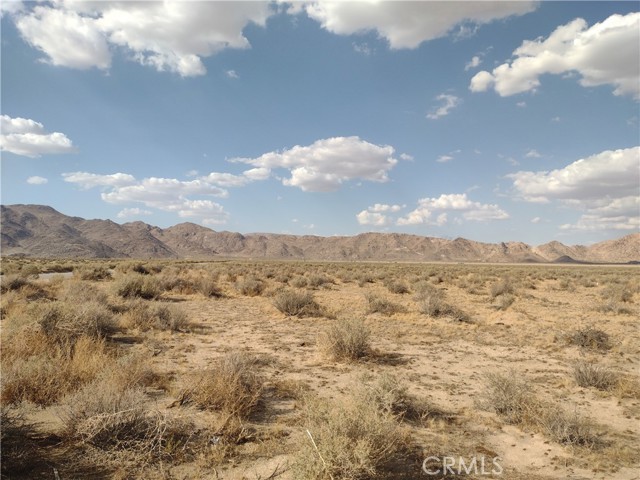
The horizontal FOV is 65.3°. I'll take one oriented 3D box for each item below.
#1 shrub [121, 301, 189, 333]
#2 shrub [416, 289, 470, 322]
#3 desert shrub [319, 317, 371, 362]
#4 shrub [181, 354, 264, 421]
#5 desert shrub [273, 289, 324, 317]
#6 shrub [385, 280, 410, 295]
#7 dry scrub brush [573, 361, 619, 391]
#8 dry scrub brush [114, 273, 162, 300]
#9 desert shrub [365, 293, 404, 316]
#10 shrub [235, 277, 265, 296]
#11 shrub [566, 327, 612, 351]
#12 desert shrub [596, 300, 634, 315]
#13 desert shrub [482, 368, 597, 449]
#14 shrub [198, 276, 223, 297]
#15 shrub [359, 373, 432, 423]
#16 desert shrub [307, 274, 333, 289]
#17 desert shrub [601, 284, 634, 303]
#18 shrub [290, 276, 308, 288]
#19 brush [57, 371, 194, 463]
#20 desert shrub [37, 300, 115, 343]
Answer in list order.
[{"bbox_3d":[-3.800,1.703,11.488,1.483,0.710,1.261,1,-3,-18],"label":"shrub"},{"bbox_3d":[3.334,1.727,13.600,1.480,0.918,1.258,0,-3,14],"label":"shrub"},{"bbox_3d":[0.403,1.606,8.186,0.826,0.683,0.743,0,-2,3],"label":"desert shrub"},{"bbox_3d":[-1.051,1.498,5.300,0.872,0.602,0.742,1,-3,-11],"label":"shrub"},{"bbox_3d":[-0.639,1.836,14.900,1.549,0.775,1.317,0,-3,-2],"label":"desert shrub"},{"bbox_3d":[3.921,2.380,25.259,1.275,0.610,1.148,0,-2,9],"label":"shrub"},{"bbox_3d":[3.548,1.727,6.435,0.575,0.332,0.517,-1,-3,29],"label":"dry scrub brush"},{"bbox_3d":[-7.497,1.895,20.654,1.924,1.057,1.732,1,-3,-20],"label":"dry scrub brush"},{"bbox_3d":[1.923,1.901,14.884,1.182,0.669,1.004,0,-3,7],"label":"desert shrub"},{"bbox_3d":[-3.238,2.123,22.966,1.365,0.885,1.161,1,-3,-8],"label":"shrub"},{"bbox_3d":[5.067,1.832,9.392,0.839,0.388,0.755,-1,-3,28],"label":"shrub"},{"bbox_3d":[9.434,2.143,15.998,1.119,0.374,1.007,-1,-3,30],"label":"desert shrub"},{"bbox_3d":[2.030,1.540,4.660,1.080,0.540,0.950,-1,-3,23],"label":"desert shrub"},{"bbox_3d":[-5.041,2.122,23.013,1.072,0.831,1.019,1,-2,-12],"label":"shrub"},{"bbox_3d":[0.786,1.606,5.199,0.746,0.437,0.709,0,-2,9],"label":"shrub"},{"bbox_3d":[-0.028,2.512,30.530,1.542,0.742,1.387,0,-2,0],"label":"desert shrub"},{"bbox_3d":[12.183,2.178,20.456,1.196,0.708,1.017,-1,-3,31],"label":"desert shrub"},{"bbox_3d":[-1.223,2.530,29.831,1.074,0.696,0.913,0,-3,-2],"label":"shrub"},{"bbox_3d":[-1.643,1.431,4.243,1.058,0.638,0.899,1,-3,-21],"label":"brush"},{"bbox_3d":[-4.800,1.586,9.826,1.447,0.788,1.230,2,-3,-26],"label":"desert shrub"}]

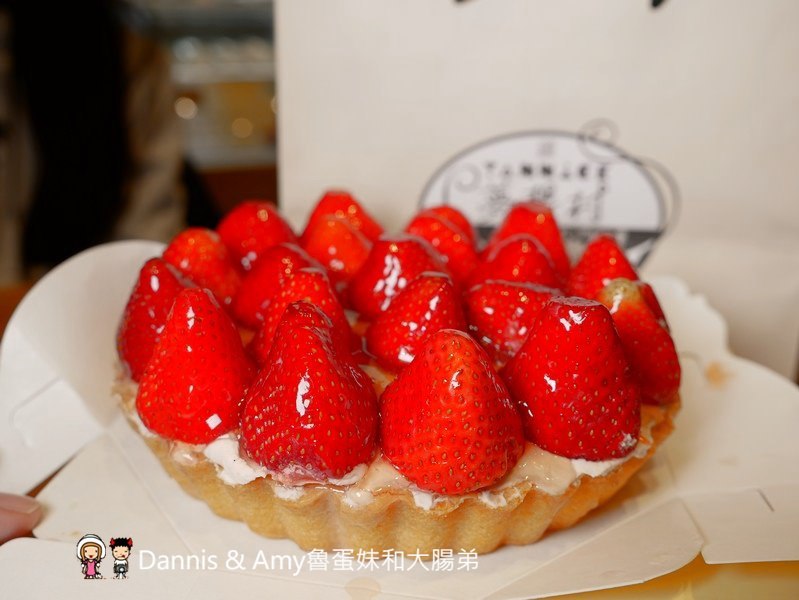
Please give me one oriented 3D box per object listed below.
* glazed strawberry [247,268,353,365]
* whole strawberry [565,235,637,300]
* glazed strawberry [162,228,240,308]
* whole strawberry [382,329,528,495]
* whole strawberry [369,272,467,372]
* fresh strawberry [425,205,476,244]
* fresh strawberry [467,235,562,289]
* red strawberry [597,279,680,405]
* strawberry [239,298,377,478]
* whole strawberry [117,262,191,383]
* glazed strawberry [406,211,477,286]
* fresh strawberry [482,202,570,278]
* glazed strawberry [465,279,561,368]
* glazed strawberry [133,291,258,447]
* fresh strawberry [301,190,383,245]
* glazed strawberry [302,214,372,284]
[{"bbox_3d":[-0.028,0.008,0.219,0.030,0.035,0.030,1,21,0],"label":"glazed strawberry"},{"bbox_3d":[0.069,-0.008,0.263,0.025,0.028,0.025,1,21,0],"label":"whole strawberry"},{"bbox_3d":[-0.067,-0.011,0.265,0.026,0.027,0.026,1,21,0],"label":"glazed strawberry"},{"bbox_3d":[0.012,0.024,0.180,0.034,0.035,0.034,1,21,0],"label":"whole strawberry"},{"bbox_3d":[0.005,0.005,0.225,0.029,0.027,0.029,1,21,0],"label":"whole strawberry"},{"bbox_3d":[0.017,-0.023,0.302,0.026,0.028,0.026,1,21,0],"label":"fresh strawberry"},{"bbox_3d":[0.038,-0.007,0.253,0.029,0.030,0.029,1,21,0],"label":"fresh strawberry"},{"bbox_3d":[0.062,0.010,0.223,0.031,0.034,0.031,-12,21,5],"label":"red strawberry"},{"bbox_3d":[-0.020,0.019,0.175,0.031,0.037,0.031,1,21,0],"label":"strawberry"},{"bbox_3d":[-0.064,0.005,0.222,0.033,0.034,0.033,1,21,0],"label":"whole strawberry"},{"bbox_3d":[0.015,-0.016,0.284,0.028,0.034,0.028,-2,21,1],"label":"glazed strawberry"},{"bbox_3d":[0.046,-0.019,0.277,0.030,0.033,0.030,1,21,0],"label":"fresh strawberry"},{"bbox_3d":[0.035,0.007,0.234,0.032,0.028,0.032,4,21,-1],"label":"glazed strawberry"},{"bbox_3d":[-0.051,0.015,0.198,0.030,0.037,0.030,3,21,-1],"label":"glazed strawberry"},{"bbox_3d":[-0.022,-0.024,0.298,0.032,0.035,0.032,4,21,-1],"label":"fresh strawberry"},{"bbox_3d":[-0.022,-0.018,0.285,0.026,0.025,0.026,1,21,0],"label":"glazed strawberry"}]

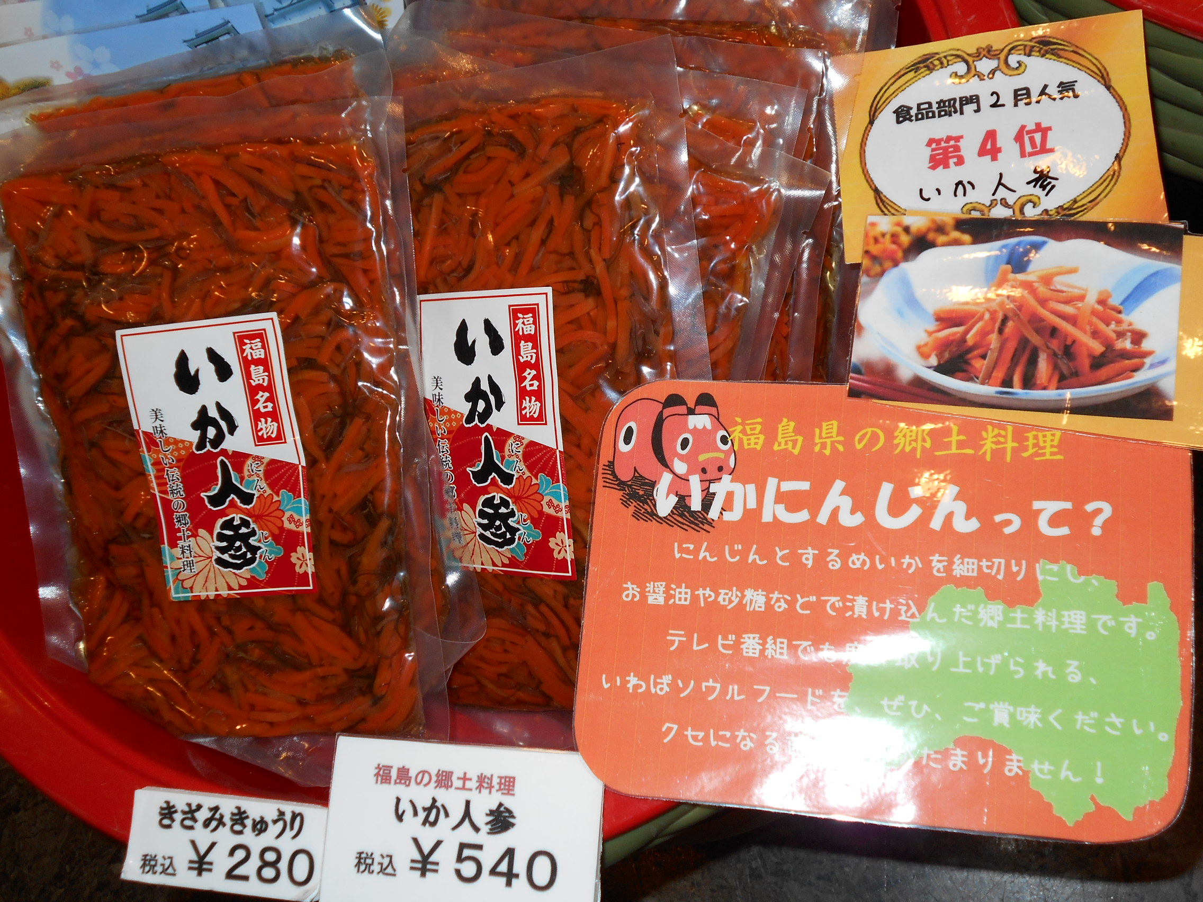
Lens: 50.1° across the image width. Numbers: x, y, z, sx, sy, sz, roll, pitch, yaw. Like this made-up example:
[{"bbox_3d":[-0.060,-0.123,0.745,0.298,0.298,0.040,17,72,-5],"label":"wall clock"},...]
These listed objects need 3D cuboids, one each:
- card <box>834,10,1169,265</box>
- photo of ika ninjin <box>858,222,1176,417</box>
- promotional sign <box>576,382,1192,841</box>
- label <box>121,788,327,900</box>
[{"bbox_3d":[0.136,-0.109,0.447,0.106,0.004,0.080,-5,76,13],"label":"card"},{"bbox_3d":[0.138,-0.046,0.432,0.103,0.004,0.067,5,77,16],"label":"photo of ika ninjin"},{"bbox_3d":[0.093,0.049,0.440,0.203,0.005,0.148,2,78,13],"label":"promotional sign"},{"bbox_3d":[-0.144,0.150,0.490,0.083,0.004,0.036,0,75,16],"label":"label"}]

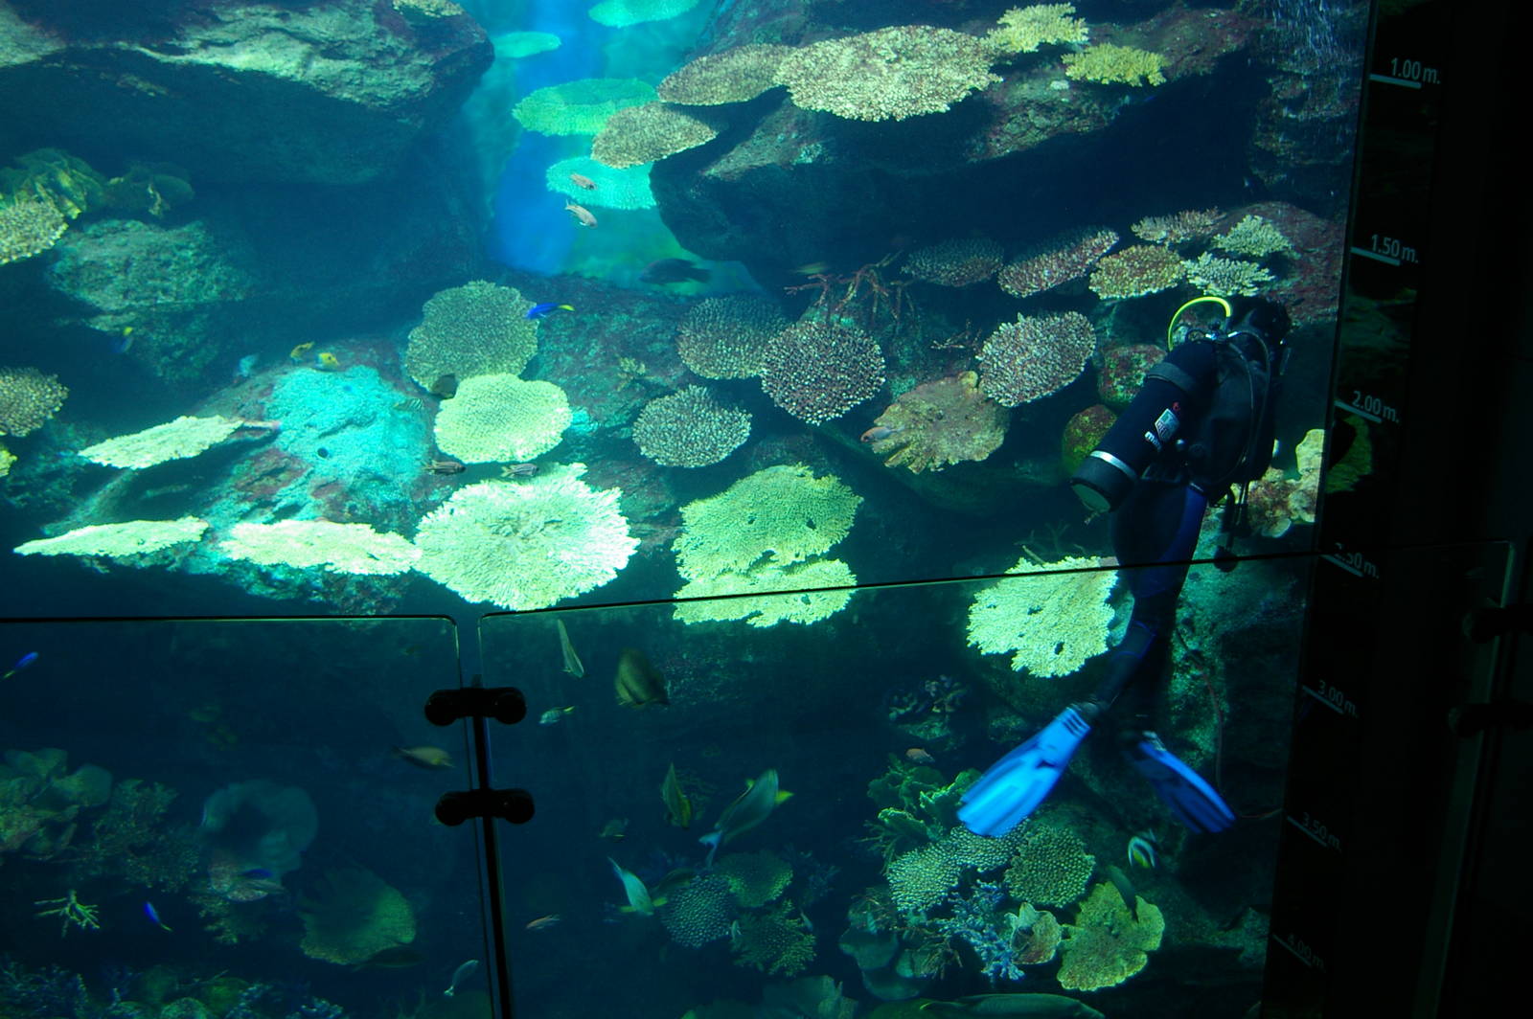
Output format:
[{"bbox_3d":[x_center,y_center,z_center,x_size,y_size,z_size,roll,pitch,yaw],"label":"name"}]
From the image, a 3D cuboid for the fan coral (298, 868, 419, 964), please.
[{"bbox_3d":[-1.775,1.762,7.200,0.460,0.310,0.300,-2,22,0],"label":"fan coral"}]

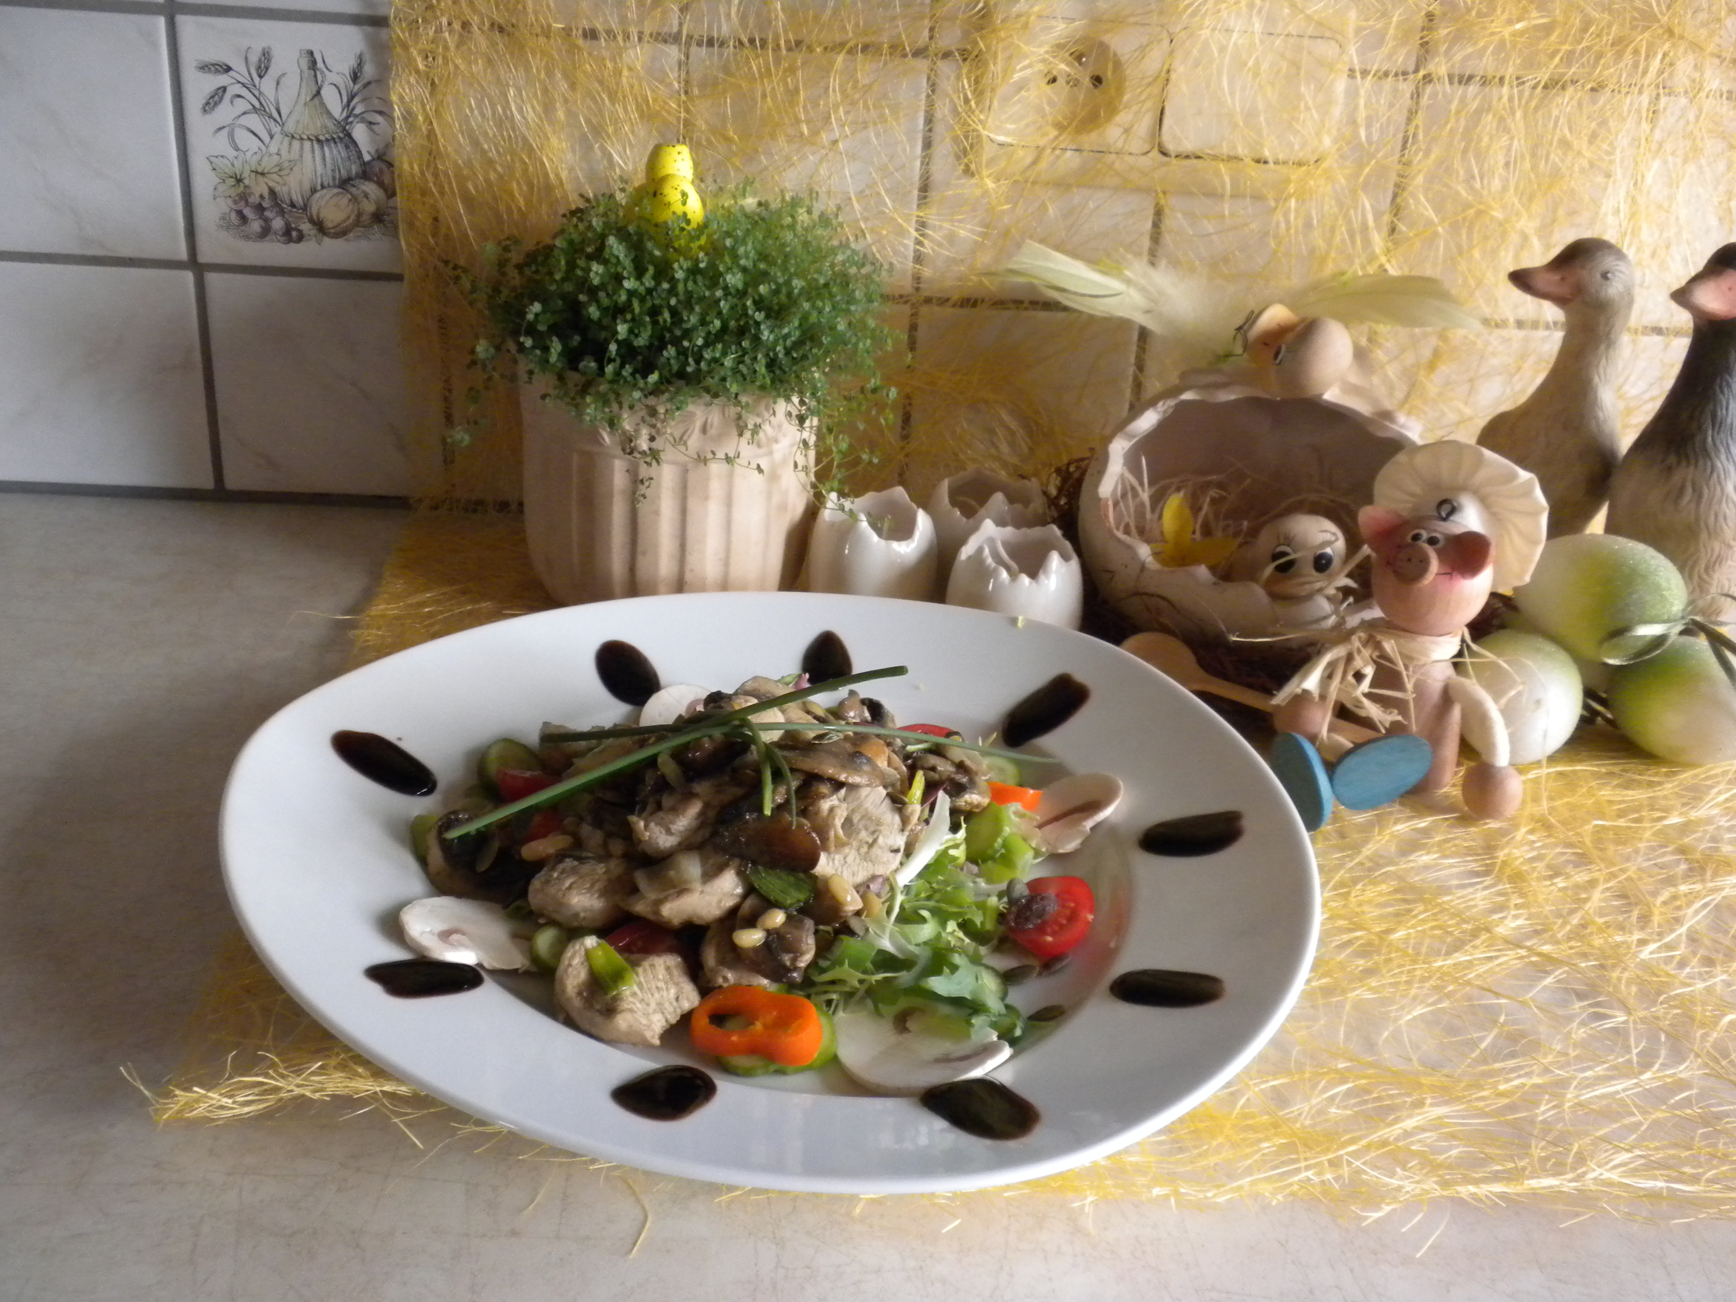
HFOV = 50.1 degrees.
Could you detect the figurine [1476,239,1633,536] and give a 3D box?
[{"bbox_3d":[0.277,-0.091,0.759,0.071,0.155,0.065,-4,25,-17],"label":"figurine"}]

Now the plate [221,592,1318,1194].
[{"bbox_3d":[-0.027,0.058,0.539,0.310,0.032,0.320,2,24,-3],"label":"plate"}]

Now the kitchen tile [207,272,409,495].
[{"bbox_3d":[-0.234,-0.115,0.808,0.098,0.098,0.008,2,24,-3],"label":"kitchen tile"}]

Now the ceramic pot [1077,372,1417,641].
[{"bbox_3d":[0.154,-0.055,0.722,0.140,0.104,0.130,2,24,-3],"label":"ceramic pot"}]

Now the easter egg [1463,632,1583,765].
[{"bbox_3d":[0.236,0.016,0.674,0.045,0.046,0.056,2,27,-4],"label":"easter egg"}]

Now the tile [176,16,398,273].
[{"bbox_3d":[-0.228,-0.206,0.760,0.098,0.098,0.008,2,27,-4],"label":"tile"}]

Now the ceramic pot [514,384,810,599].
[{"bbox_3d":[-0.081,-0.073,0.751,0.117,0.101,0.117,2,27,-4],"label":"ceramic pot"}]

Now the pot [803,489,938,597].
[{"bbox_3d":[0.001,-0.038,0.733,0.052,0.053,0.052,2,24,-3],"label":"pot"}]

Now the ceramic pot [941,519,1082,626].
[{"bbox_3d":[0.056,-0.027,0.714,0.052,0.053,0.052,3,24,-1],"label":"ceramic pot"}]

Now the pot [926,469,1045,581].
[{"bbox_3d":[0.048,-0.044,0.763,0.051,0.054,0.051,3,27,-2],"label":"pot"}]

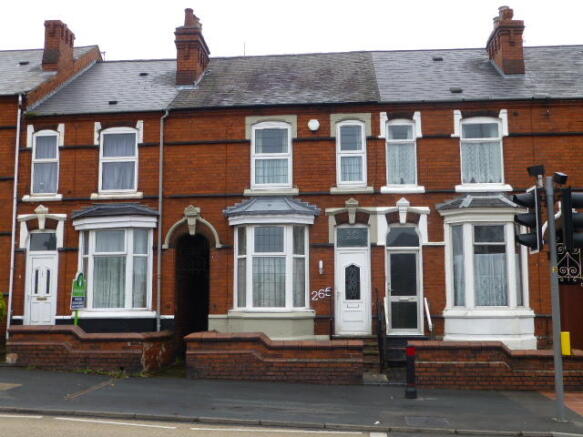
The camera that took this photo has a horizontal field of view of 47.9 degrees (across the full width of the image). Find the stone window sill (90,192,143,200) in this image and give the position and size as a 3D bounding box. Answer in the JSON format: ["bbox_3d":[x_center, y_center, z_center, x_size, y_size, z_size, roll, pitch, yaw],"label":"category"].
[{"bbox_3d":[-4.360,-0.541,16.526,1.310,0.170,0.200,-1,-7,6],"label":"stone window sill"}]

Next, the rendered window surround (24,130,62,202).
[{"bbox_3d":[-6.507,-1.412,17.285,1.090,2.000,0.200,-1,-7,5],"label":"rendered window surround"}]

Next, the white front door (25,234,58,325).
[{"bbox_3d":[-6.426,1.635,16.998,0.820,2.520,0.120,-1,-7,5],"label":"white front door"}]

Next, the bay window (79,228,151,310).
[{"bbox_3d":[-4.512,1.296,16.505,1.930,2.010,0.570,-1,-7,5],"label":"bay window"}]

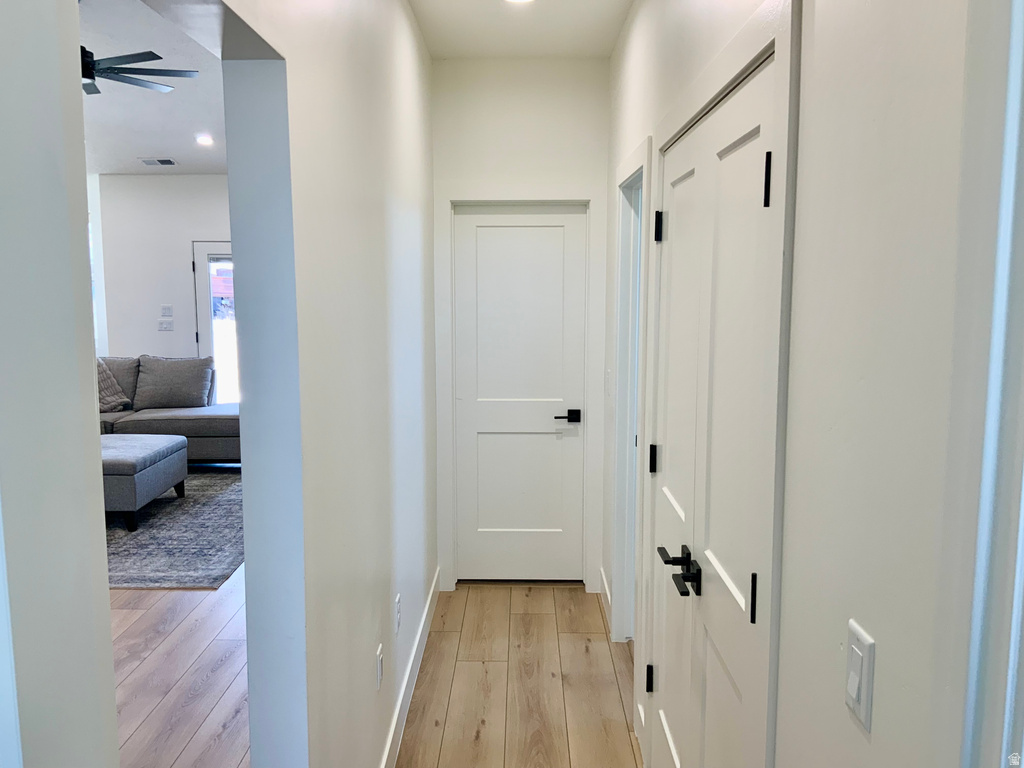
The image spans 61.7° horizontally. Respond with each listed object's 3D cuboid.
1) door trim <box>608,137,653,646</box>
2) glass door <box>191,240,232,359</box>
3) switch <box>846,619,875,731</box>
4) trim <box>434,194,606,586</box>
[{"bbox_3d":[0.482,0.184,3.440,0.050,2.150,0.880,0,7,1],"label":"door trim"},{"bbox_3d":[-2.803,-0.452,8.910,0.910,2.030,0.045,0,7,1],"label":"glass door"},{"bbox_3d":[0.437,0.367,1.080,0.009,0.115,0.070,0,7,1],"label":"switch"},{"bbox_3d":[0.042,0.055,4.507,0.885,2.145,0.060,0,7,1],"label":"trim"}]

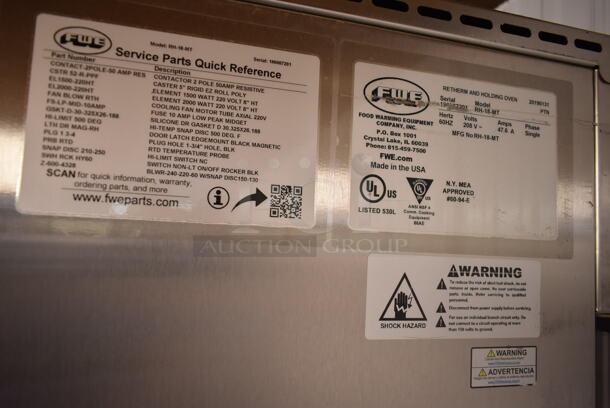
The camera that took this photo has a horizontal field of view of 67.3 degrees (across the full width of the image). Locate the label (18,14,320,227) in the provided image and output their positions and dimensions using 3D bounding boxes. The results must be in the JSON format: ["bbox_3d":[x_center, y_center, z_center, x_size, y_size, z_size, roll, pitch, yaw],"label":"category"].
[{"bbox_3d":[-0.066,-0.041,0.248,0.152,0.102,0.001,4,-4,-16],"label":"label"}]

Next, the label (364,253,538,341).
[{"bbox_3d":[0.097,0.060,0.289,0.126,0.051,0.001,4,-4,-16],"label":"label"}]

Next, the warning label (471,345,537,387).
[{"bbox_3d":[0.129,0.105,0.295,0.051,0.025,0.001,4,-4,-16],"label":"warning label"}]

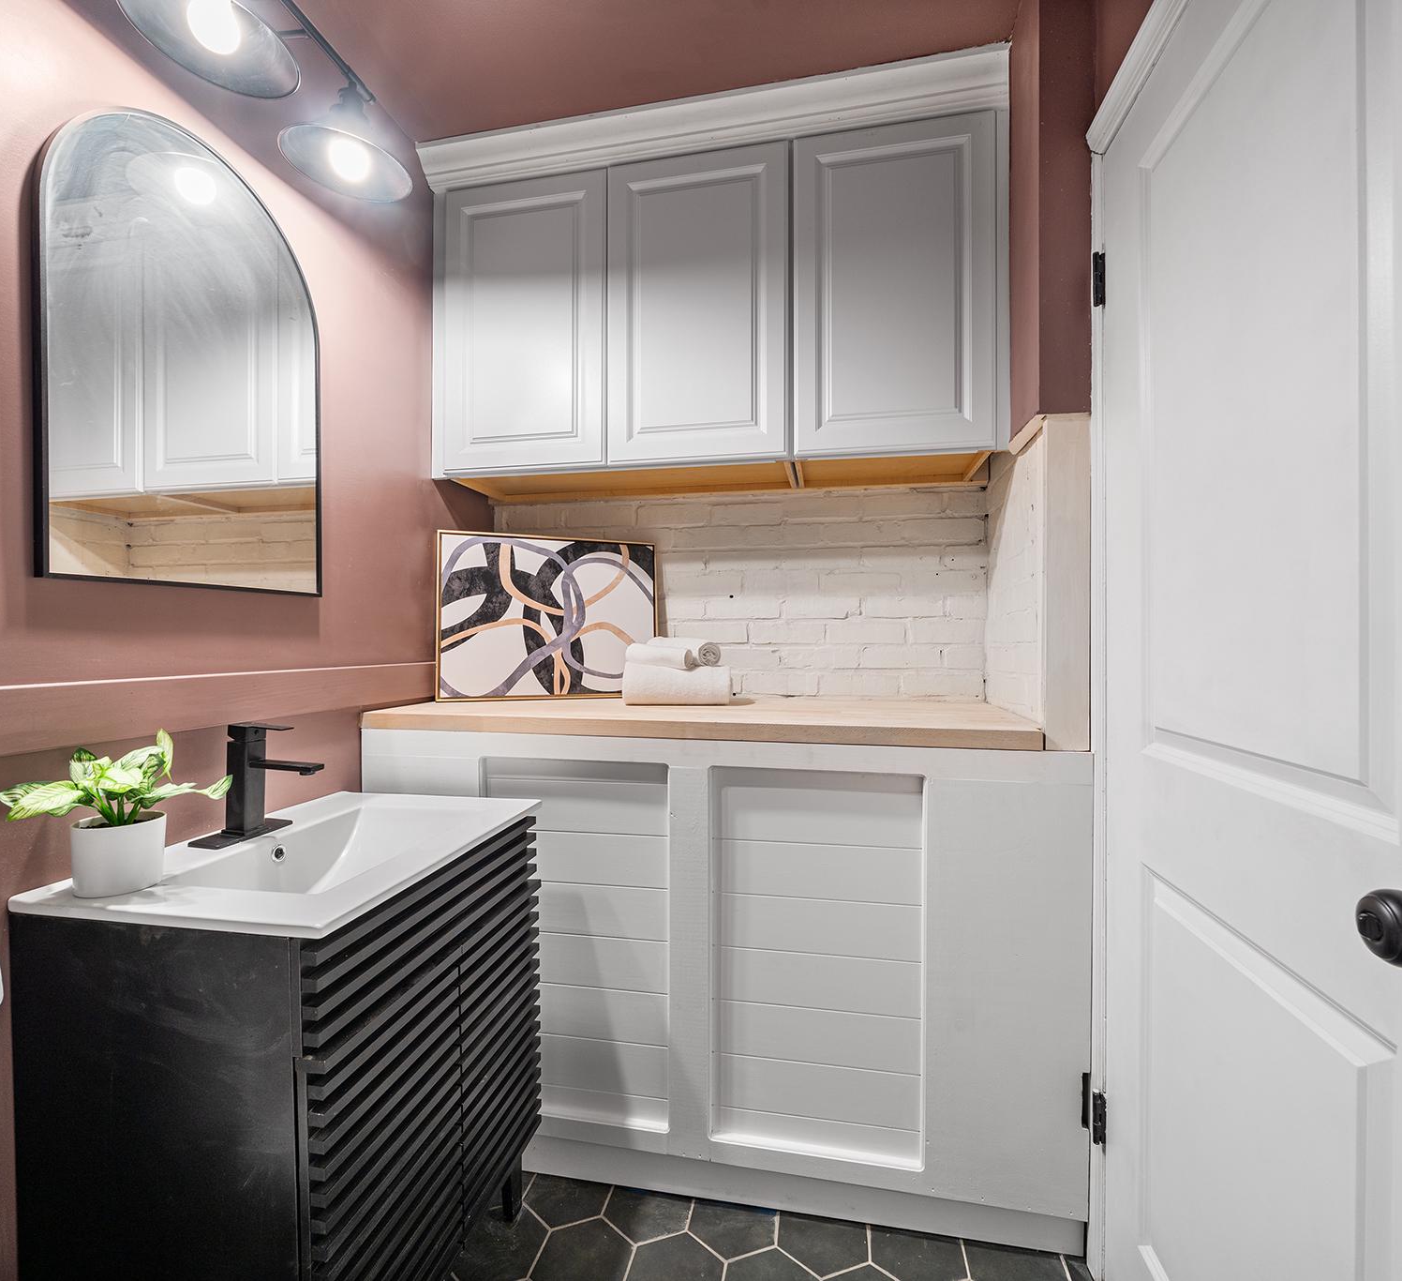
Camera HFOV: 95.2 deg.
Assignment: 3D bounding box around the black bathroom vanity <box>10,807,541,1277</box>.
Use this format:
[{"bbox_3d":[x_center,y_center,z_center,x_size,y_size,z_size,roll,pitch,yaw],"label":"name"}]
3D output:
[{"bbox_3d":[-0.613,0.744,1.072,0.453,0.827,0.593,0,0,10],"label":"black bathroom vanity"}]

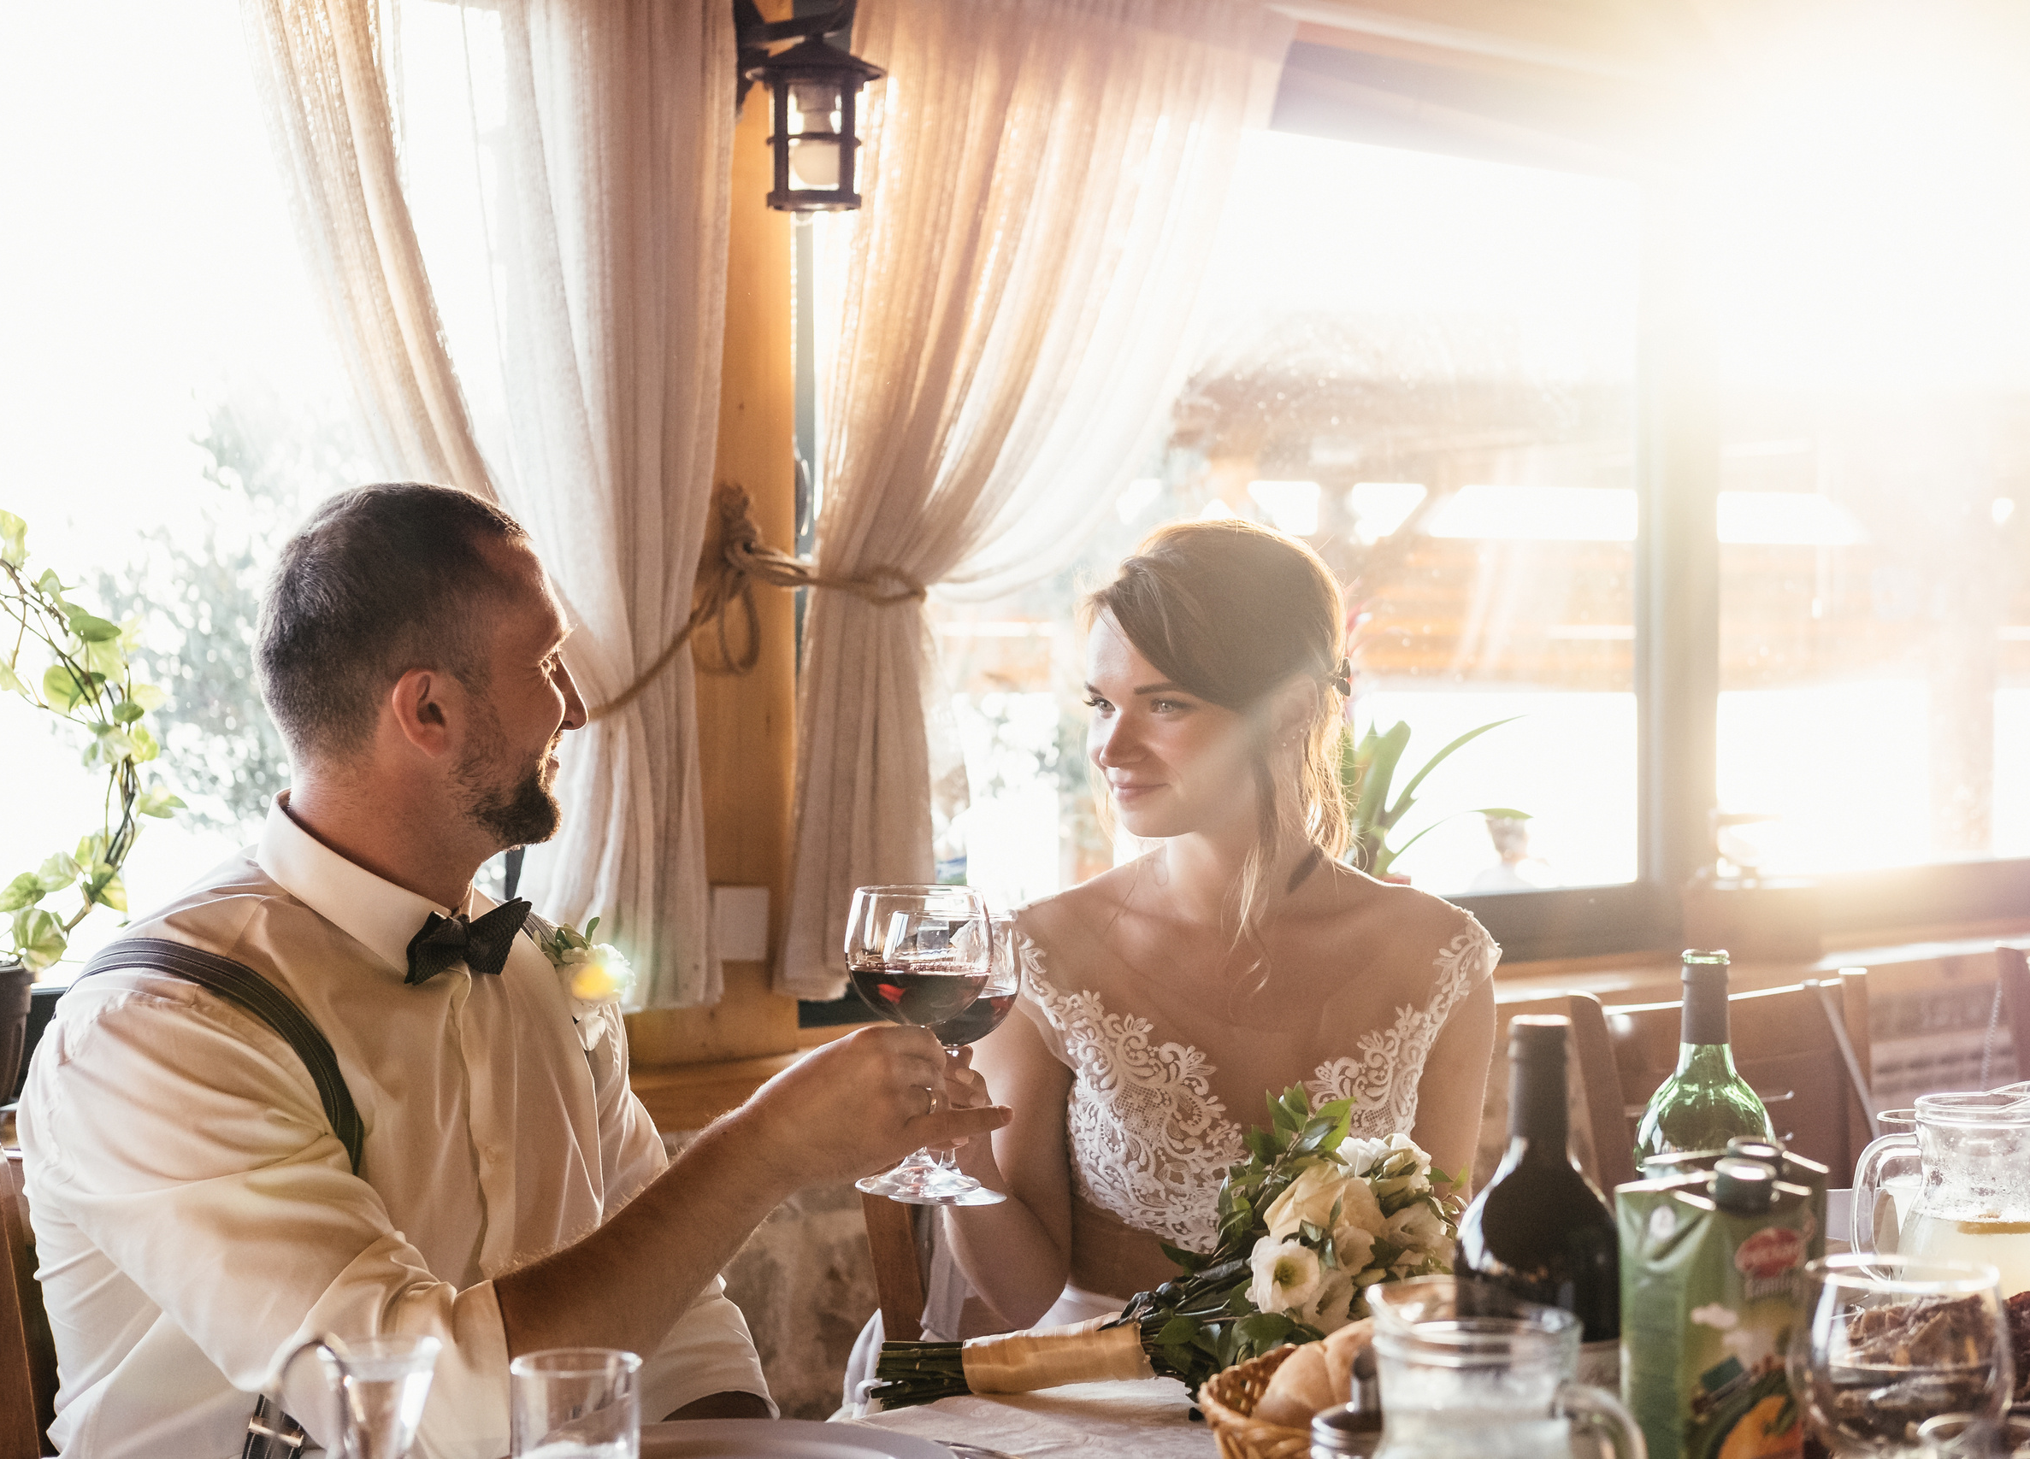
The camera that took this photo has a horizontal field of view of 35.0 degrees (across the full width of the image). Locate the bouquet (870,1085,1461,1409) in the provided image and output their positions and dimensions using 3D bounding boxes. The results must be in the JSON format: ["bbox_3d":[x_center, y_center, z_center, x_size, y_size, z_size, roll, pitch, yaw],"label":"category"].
[{"bbox_3d":[0.095,0.333,2.030,0.370,0.195,0.190,-8,-3,-6],"label":"bouquet"}]

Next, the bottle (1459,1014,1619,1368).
[{"bbox_3d":[0.249,0.287,1.534,0.078,0.303,0.078,0,1,0],"label":"bottle"}]

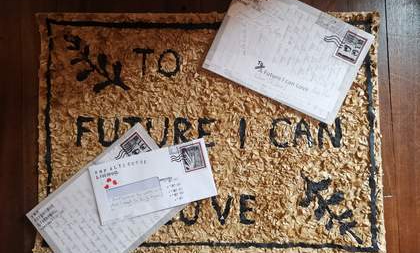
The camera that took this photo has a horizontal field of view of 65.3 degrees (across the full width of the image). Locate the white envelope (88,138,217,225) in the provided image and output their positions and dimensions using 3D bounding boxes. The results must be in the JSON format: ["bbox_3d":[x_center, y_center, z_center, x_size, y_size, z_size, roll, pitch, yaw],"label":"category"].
[{"bbox_3d":[-0.103,0.102,0.600,0.220,0.005,0.109,-15,89,0],"label":"white envelope"}]

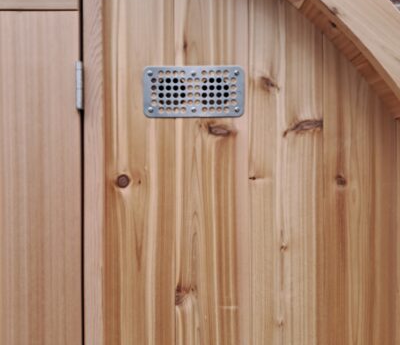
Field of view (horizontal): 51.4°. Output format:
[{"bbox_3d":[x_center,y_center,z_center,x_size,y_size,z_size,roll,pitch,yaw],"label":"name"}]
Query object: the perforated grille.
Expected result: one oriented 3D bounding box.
[{"bbox_3d":[-0.010,-0.141,0.732,0.177,0.090,0.005,0,0,0],"label":"perforated grille"}]

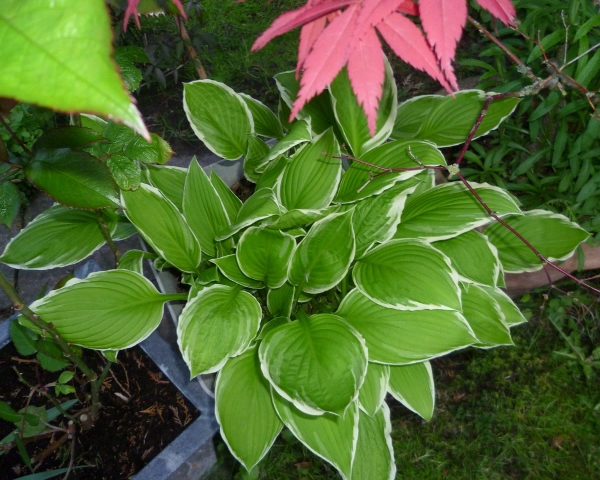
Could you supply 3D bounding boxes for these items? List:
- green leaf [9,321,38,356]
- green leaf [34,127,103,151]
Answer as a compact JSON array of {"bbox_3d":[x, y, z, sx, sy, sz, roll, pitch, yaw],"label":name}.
[{"bbox_3d":[-0.409,0.146,0.769,0.042,0.013,0.059,-33,96,-22],"label":"green leaf"},{"bbox_3d":[-0.206,-0.086,0.460,0.065,0.012,0.036,-7,43,0],"label":"green leaf"}]

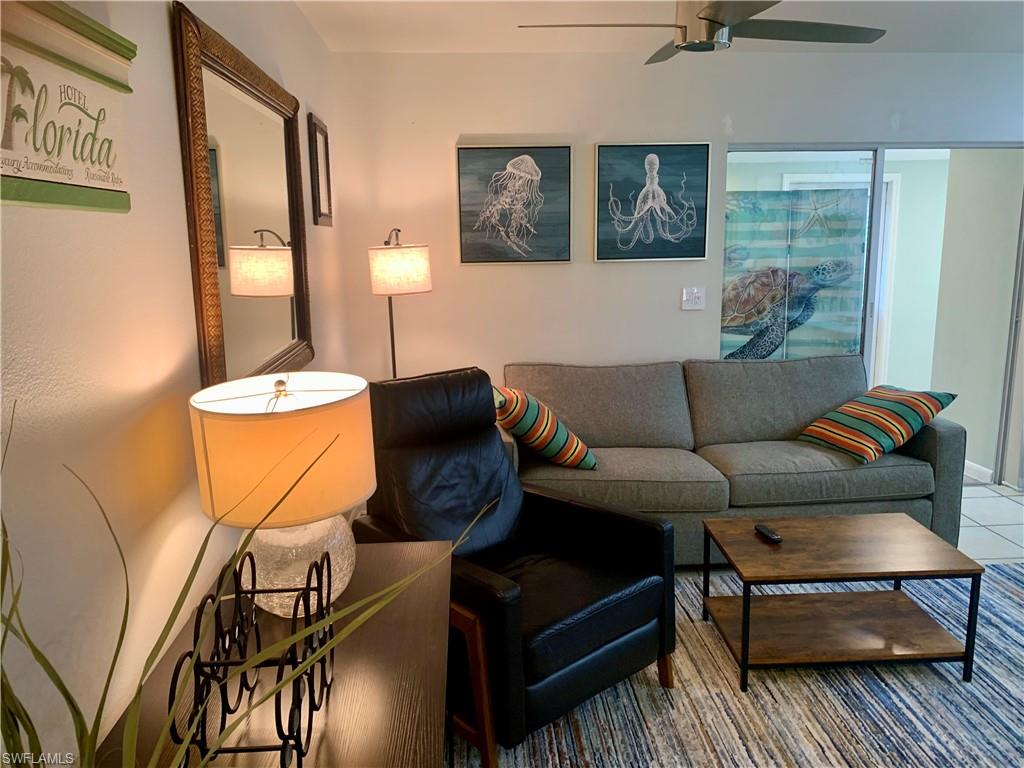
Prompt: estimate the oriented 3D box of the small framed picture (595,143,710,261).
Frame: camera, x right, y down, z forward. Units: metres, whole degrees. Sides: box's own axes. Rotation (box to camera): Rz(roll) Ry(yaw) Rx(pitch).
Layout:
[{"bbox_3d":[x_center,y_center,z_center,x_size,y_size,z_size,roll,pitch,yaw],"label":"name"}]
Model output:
[{"bbox_3d":[0.758,-0.981,4.147,0.613,0.613,0.040,-1,11,-3],"label":"small framed picture"}]

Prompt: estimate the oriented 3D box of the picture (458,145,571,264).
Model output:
[{"bbox_3d":[0.019,-0.955,4.105,0.608,0.613,0.040,-1,11,-3],"label":"picture"}]

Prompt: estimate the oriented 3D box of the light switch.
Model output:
[{"bbox_3d":[1.010,-0.472,4.273,0.121,0.121,0.012,-1,11,-3],"label":"light switch"}]

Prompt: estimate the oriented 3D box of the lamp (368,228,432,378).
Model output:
[{"bbox_3d":[-0.567,0.011,3.859,0.286,1.540,0.482,-5,11,-21],"label":"lamp"}]

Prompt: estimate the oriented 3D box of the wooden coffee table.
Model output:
[{"bbox_3d":[1.134,0.762,2.752,0.779,0.412,0.484,-1,11,-2],"label":"wooden coffee table"}]

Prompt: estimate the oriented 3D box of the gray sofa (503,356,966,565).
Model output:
[{"bbox_3d":[0.946,0.333,3.888,2.176,0.854,0.945,-1,11,-3],"label":"gray sofa"}]

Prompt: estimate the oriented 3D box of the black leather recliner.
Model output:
[{"bbox_3d":[-0.036,0.518,2.518,0.759,1.025,0.844,-10,14,-42],"label":"black leather recliner"}]

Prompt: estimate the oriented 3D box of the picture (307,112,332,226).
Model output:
[{"bbox_3d":[-0.880,-0.963,3.538,0.025,0.457,0.387,-1,11,-3],"label":"picture"}]

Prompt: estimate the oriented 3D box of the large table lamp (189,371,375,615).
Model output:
[{"bbox_3d":[-0.492,0.246,1.709,0.380,0.528,0.380,-1,11,-3],"label":"large table lamp"}]

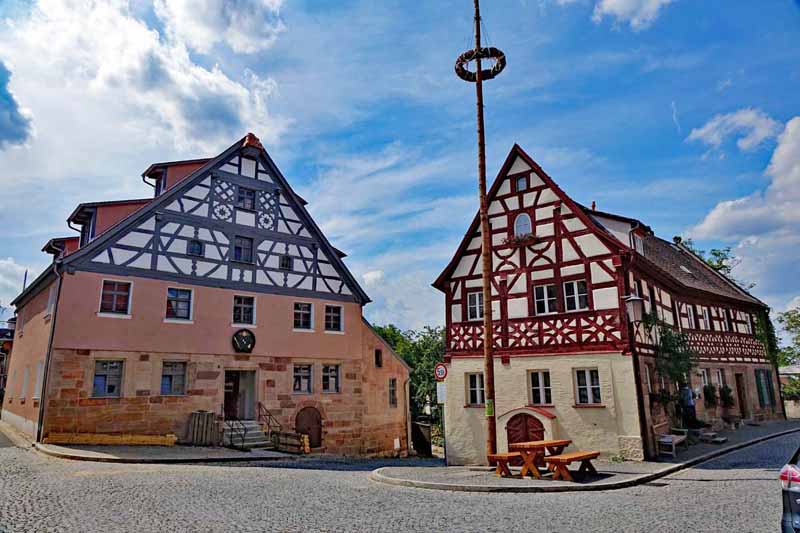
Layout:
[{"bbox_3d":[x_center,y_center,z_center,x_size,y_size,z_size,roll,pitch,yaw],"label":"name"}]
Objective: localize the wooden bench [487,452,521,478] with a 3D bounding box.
[{"bbox_3d":[3.069,5.092,13.833,0.522,0.483,2.039,-13,-19,38],"label":"wooden bench"}]

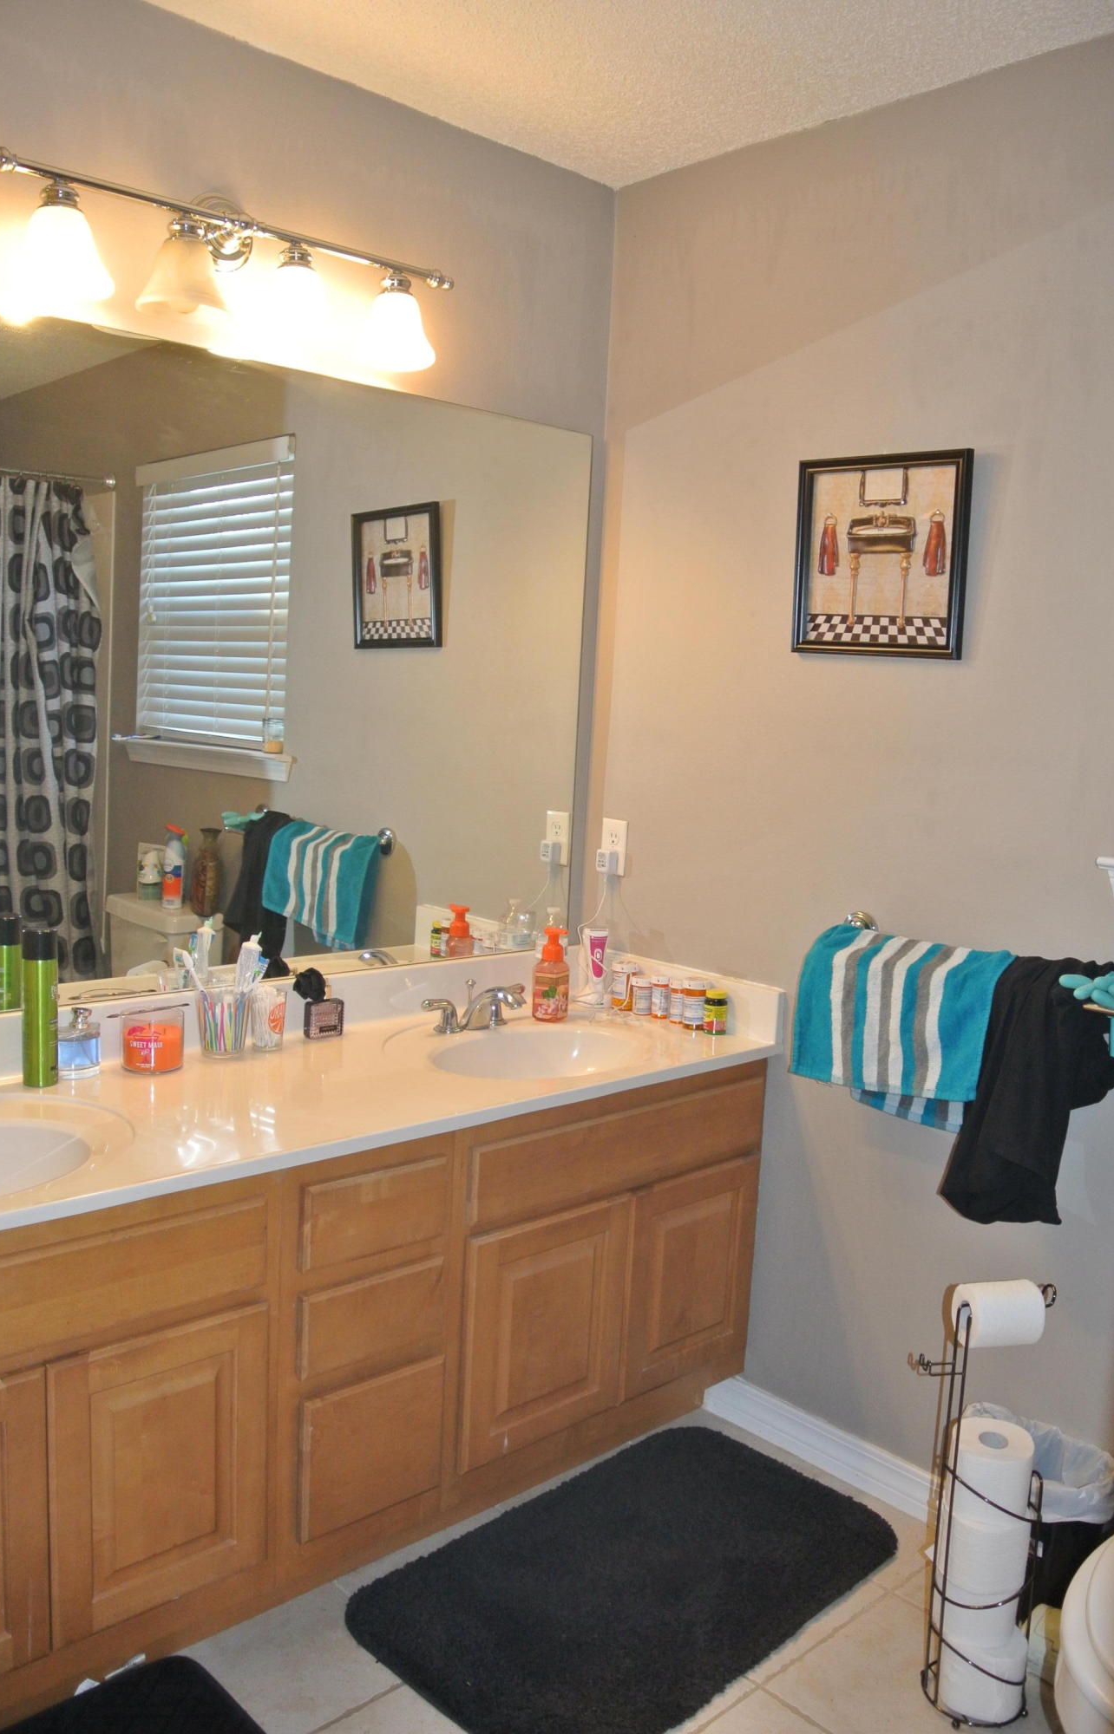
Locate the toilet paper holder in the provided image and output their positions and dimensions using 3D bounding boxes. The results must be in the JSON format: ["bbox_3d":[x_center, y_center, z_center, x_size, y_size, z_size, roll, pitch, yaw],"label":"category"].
[{"bbox_3d":[0.612,0.905,1.931,0.197,0.620,0.145,1,8,-15],"label":"toilet paper holder"}]

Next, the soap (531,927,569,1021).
[{"bbox_3d":[-0.004,0.215,2.669,0.065,0.177,0.072,-4,10,-43],"label":"soap"}]

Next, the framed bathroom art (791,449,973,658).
[{"bbox_3d":[0.554,-0.534,2.333,0.023,0.338,0.338,-4,10,-43],"label":"framed bathroom art"}]

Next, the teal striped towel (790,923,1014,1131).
[{"bbox_3d":[0.571,0.270,2.270,0.105,0.300,0.375,-4,10,-43],"label":"teal striped towel"}]

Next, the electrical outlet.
[{"bbox_3d":[0.121,-0.041,2.850,0.012,0.115,0.073,-4,10,-43],"label":"electrical outlet"}]

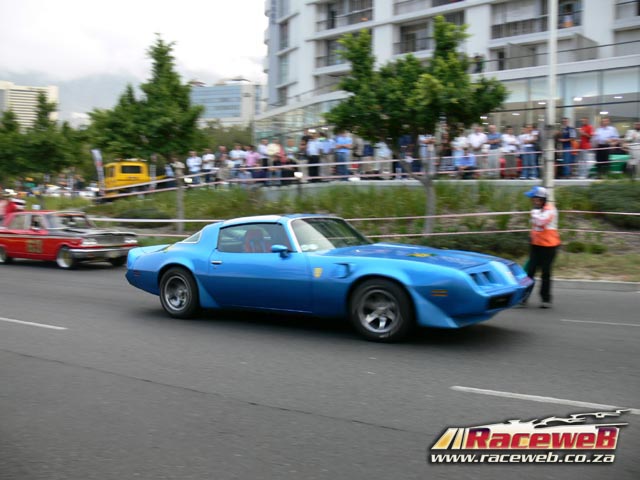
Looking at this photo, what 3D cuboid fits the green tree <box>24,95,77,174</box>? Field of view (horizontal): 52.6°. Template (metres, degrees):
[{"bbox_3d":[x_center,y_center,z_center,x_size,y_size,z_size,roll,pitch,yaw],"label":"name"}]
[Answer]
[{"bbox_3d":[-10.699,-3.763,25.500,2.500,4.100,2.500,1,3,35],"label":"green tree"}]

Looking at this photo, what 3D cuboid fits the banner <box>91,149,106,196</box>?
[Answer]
[{"bbox_3d":[-9.413,-2.869,27.500,0.650,2.050,0.150,-1,3,-18],"label":"banner"}]

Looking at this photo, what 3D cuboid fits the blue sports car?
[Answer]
[{"bbox_3d":[-0.090,0.325,7.730,5.030,1.260,1.870,1,3,35],"label":"blue sports car"}]

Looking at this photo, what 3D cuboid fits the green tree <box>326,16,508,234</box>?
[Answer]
[{"bbox_3d":[2.170,-2.526,14.400,4.000,4.900,3.800,0,2,0],"label":"green tree"}]

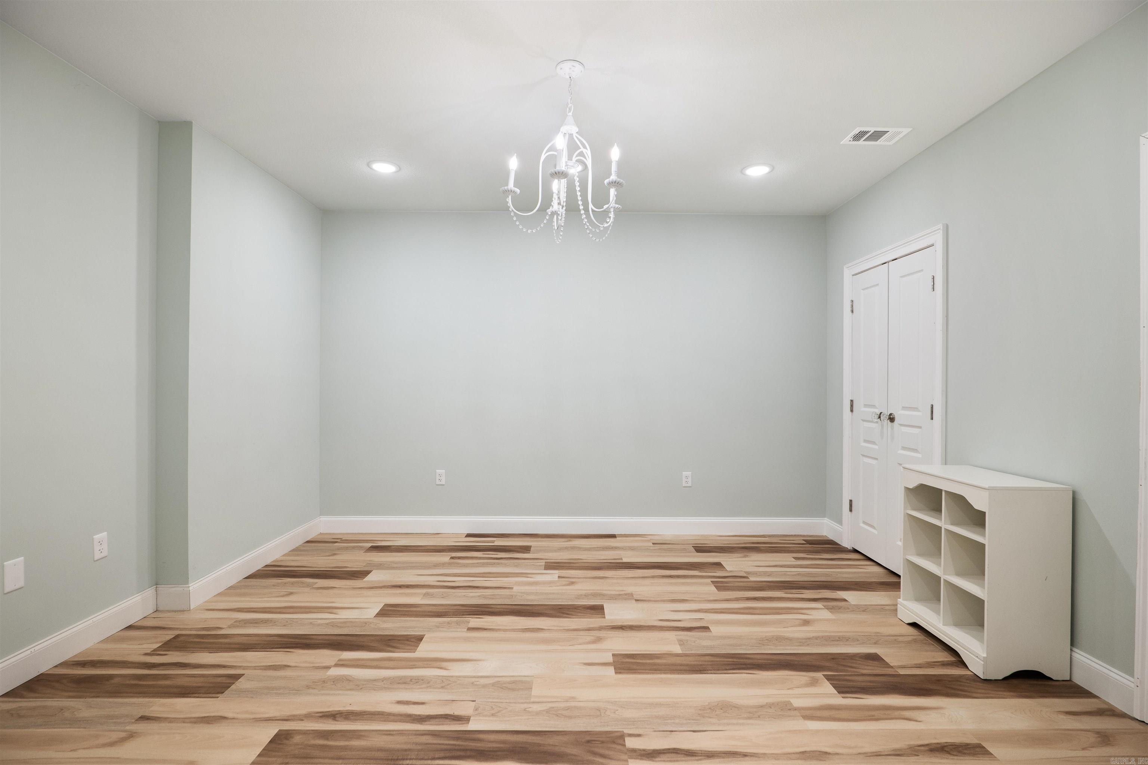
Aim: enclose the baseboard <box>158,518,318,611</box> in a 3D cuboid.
[{"bbox_3d":[-2.145,1.156,3.432,0.187,0.131,1.417,0,0,0],"label":"baseboard"}]

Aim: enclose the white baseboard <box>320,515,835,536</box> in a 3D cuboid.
[{"bbox_3d":[-0.002,1.168,4.158,4.108,0.131,0.014,0,0,0],"label":"white baseboard"}]

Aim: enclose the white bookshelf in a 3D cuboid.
[{"bbox_3d":[1.879,0.834,2.399,0.365,0.804,0.561,0,0,0],"label":"white bookshelf"}]

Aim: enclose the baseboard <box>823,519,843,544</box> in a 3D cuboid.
[{"bbox_3d":[2.060,1.176,4.030,0.014,0.131,0.292,0,0,0],"label":"baseboard"}]

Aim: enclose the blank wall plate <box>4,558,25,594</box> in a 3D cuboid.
[{"bbox_3d":[-2.233,0.770,2.037,0.007,0.121,0.072,0,0,0],"label":"blank wall plate"}]

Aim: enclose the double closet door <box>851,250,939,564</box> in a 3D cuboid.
[{"bbox_3d":[2.087,0.213,3.355,0.042,2.005,0.846,0,0,0],"label":"double closet door"}]

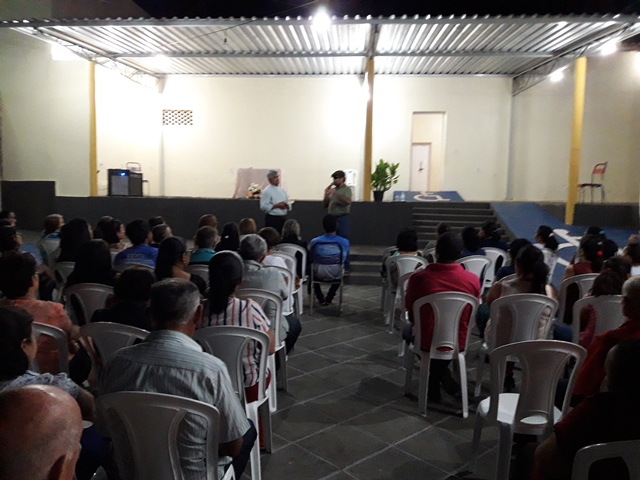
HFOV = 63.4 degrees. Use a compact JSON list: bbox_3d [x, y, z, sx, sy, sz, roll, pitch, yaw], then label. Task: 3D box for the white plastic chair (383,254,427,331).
[{"bbox_3d":[0.968,0.589,5.956,0.470,0.885,0.520,1,6,2],"label":"white plastic chair"}]

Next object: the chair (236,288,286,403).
[{"bbox_3d":[-0.476,0.769,3.856,0.470,0.885,0.520,1,6,0],"label":"chair"}]

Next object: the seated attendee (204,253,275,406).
[{"bbox_3d":[-0.477,0.621,2.904,0.480,1.190,0.680,2,6,5],"label":"seated attendee"}]

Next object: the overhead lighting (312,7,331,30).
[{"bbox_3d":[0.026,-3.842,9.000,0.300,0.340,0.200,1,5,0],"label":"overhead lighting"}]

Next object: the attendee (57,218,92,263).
[{"bbox_3d":[-2.254,0.410,5.278,0.500,1.271,0.760,2,6,15],"label":"attendee"}]

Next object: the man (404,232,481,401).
[{"bbox_3d":[0.830,0.559,3.915,0.560,1.300,0.700,1,5,-2],"label":"man"}]

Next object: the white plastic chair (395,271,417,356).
[{"bbox_3d":[0.883,0.684,4.820,0.460,0.890,0.520,1,5,2],"label":"white plastic chair"}]

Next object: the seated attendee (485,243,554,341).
[{"bbox_3d":[1.377,0.599,3.967,0.500,1.230,0.720,1,5,-3],"label":"seated attendee"}]

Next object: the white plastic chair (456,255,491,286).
[{"bbox_3d":[1.658,0.596,6.036,0.470,0.885,0.520,0,6,-9],"label":"white plastic chair"}]

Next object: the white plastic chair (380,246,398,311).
[{"bbox_3d":[1.038,0.496,6.931,0.460,0.890,0.520,1,5,1],"label":"white plastic chair"}]

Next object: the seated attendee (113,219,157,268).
[{"bbox_3d":[-1.640,0.421,5.159,0.500,1.289,0.760,2,6,15],"label":"seated attendee"}]

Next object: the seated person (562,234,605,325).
[{"bbox_3d":[2.292,0.525,4.943,0.480,1.230,0.720,0,5,-5],"label":"seated person"}]

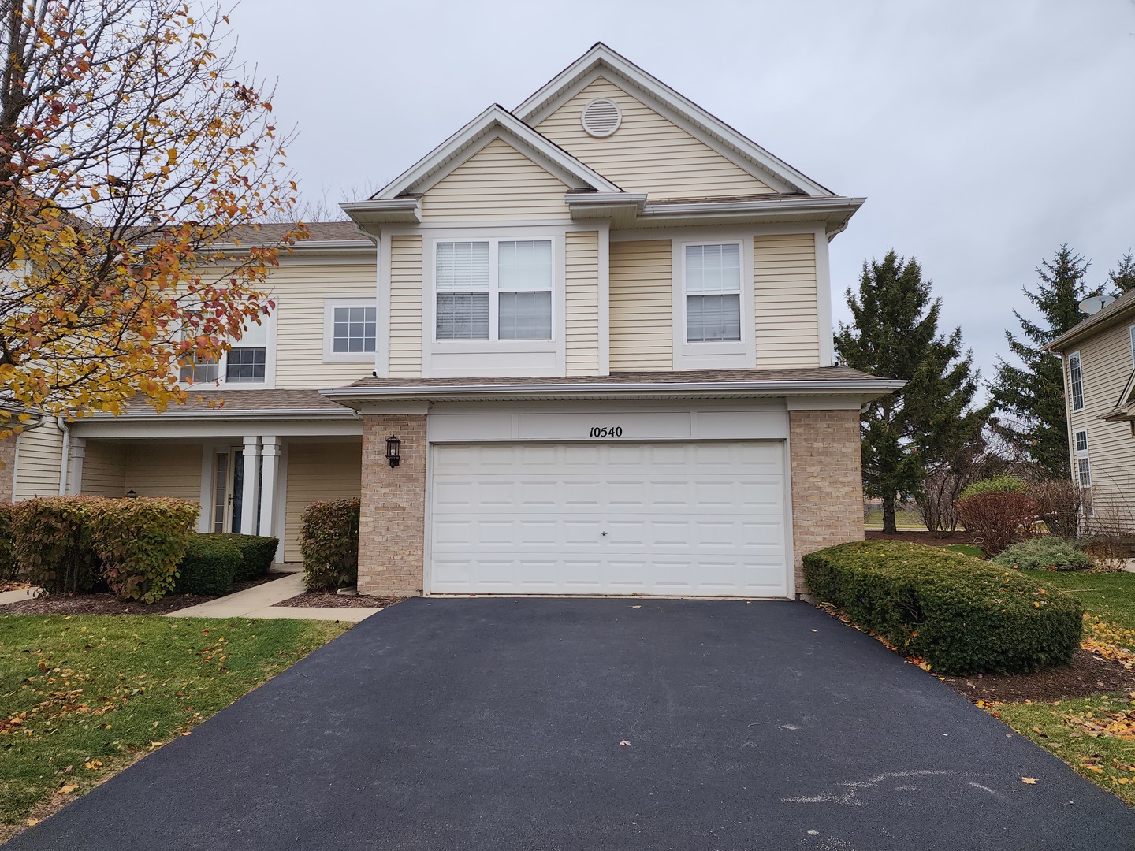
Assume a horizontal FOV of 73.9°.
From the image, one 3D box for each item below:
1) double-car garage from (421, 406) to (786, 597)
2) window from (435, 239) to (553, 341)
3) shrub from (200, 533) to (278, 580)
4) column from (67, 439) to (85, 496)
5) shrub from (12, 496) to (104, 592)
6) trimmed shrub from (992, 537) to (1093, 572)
[{"bbox_3d":[0.532,1.036,10.433,5.068,2.609,0.250,0,-6,4],"label":"double-car garage"},{"bbox_3d":[-1.097,-2.018,11.250,1.772,1.547,0.140,0,-6,4],"label":"window"},{"bbox_3d":[-5.130,2.064,11.890,1.250,0.670,1.100,-1,-7,5],"label":"shrub"},{"bbox_3d":[-8.510,1.322,13.056,0.200,2.240,0.200,-1,-7,5],"label":"column"},{"bbox_3d":[-7.403,1.721,11.078,1.200,1.310,1.150,0,-6,4],"label":"shrub"},{"bbox_3d":[8.974,2.395,14.265,1.833,0.570,1.600,0,-6,4],"label":"trimmed shrub"}]

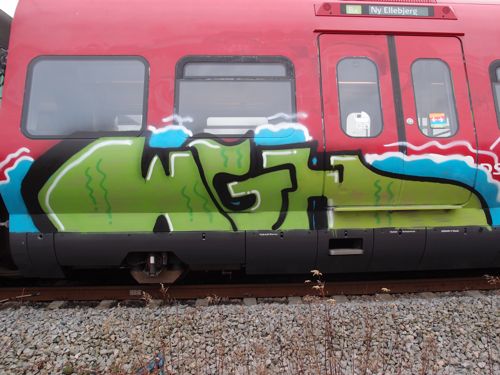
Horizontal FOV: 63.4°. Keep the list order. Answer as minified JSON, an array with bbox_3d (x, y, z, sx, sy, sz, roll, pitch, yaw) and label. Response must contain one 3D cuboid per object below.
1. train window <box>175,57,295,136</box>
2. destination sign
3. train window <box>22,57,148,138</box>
[{"bbox_3d":[-0.156,-1.016,4.532,1.346,0.981,0.080,0,-12,-3],"label":"train window"},{"bbox_3d":[1.665,-2.140,4.848,1.154,0.155,0.080,0,-13,-3],"label":"destination sign"},{"bbox_3d":[-1.798,-1.000,4.452,1.354,0.983,0.080,0,-12,-3],"label":"train window"}]

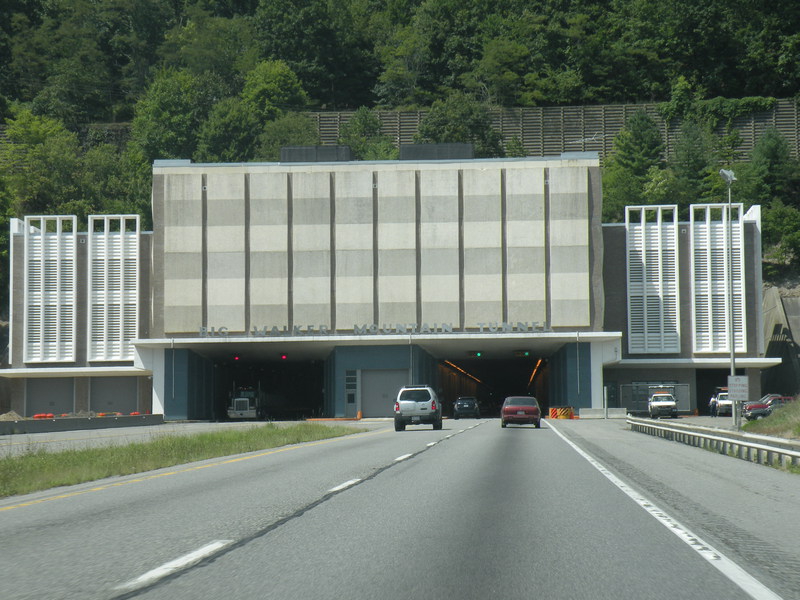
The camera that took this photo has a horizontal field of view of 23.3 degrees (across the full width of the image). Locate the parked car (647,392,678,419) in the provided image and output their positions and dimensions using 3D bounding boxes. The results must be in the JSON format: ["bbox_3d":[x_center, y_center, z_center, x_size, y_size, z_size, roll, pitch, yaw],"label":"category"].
[{"bbox_3d":[19.987,8.018,147.688,1.970,1.950,5.300,-1,-3,5],"label":"parked car"}]

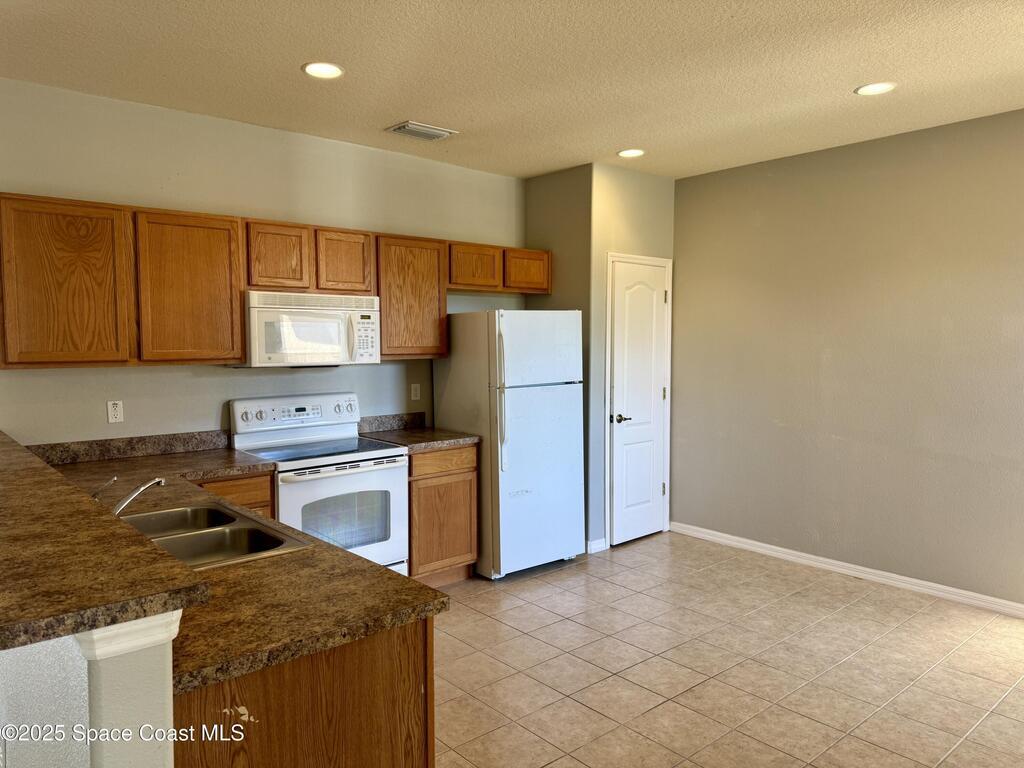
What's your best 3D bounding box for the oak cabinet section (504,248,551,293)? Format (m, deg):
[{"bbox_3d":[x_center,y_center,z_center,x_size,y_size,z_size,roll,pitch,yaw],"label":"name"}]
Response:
[{"bbox_3d":[0.013,-0.794,5.074,0.462,0.300,0.325,-3,5,-40],"label":"oak cabinet section"}]

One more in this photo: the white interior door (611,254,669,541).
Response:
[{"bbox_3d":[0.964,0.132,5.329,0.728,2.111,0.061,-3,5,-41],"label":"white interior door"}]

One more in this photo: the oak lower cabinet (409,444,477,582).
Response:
[{"bbox_3d":[-0.617,0.807,4.500,0.529,0.877,0.626,-3,5,-41],"label":"oak lower cabinet"}]

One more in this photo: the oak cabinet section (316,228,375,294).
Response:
[{"bbox_3d":[-1.051,-0.700,4.167,0.377,0.365,0.325,-3,5,-40],"label":"oak cabinet section"}]

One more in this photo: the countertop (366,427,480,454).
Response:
[{"bbox_3d":[-0.607,0.352,4.465,0.535,0.040,0.652,-3,5,-41],"label":"countertop"}]

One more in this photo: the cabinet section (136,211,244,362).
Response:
[{"bbox_3d":[-1.685,-0.475,3.638,0.515,0.742,0.325,-3,5,-40],"label":"cabinet section"}]

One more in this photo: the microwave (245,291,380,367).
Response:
[{"bbox_3d":[-1.190,-0.307,4.086,0.768,0.398,0.409,-3,5,-41],"label":"microwave"}]

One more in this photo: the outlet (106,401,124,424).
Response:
[{"bbox_3d":[-2.033,0.144,3.650,0.072,0.116,0.010,-3,5,-41],"label":"outlet"}]

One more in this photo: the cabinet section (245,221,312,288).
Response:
[{"bbox_3d":[-1.343,-0.683,3.918,0.374,0.365,0.325,-3,5,-40],"label":"cabinet section"}]

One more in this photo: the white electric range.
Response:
[{"bbox_3d":[-1.079,0.680,4.028,0.768,1.192,0.697,-3,5,-41],"label":"white electric range"}]

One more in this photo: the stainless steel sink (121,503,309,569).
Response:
[{"bbox_3d":[-1.063,0.562,2.228,0.561,0.191,0.828,-3,5,-41],"label":"stainless steel sink"}]

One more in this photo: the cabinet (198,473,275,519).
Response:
[{"bbox_3d":[-1.579,0.862,3.675,0.465,0.877,0.626,-3,5,-41],"label":"cabinet"}]

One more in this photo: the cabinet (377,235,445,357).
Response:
[{"bbox_3d":[-0.720,-0.535,4.524,0.523,0.747,0.338,-3,5,-41],"label":"cabinet"}]

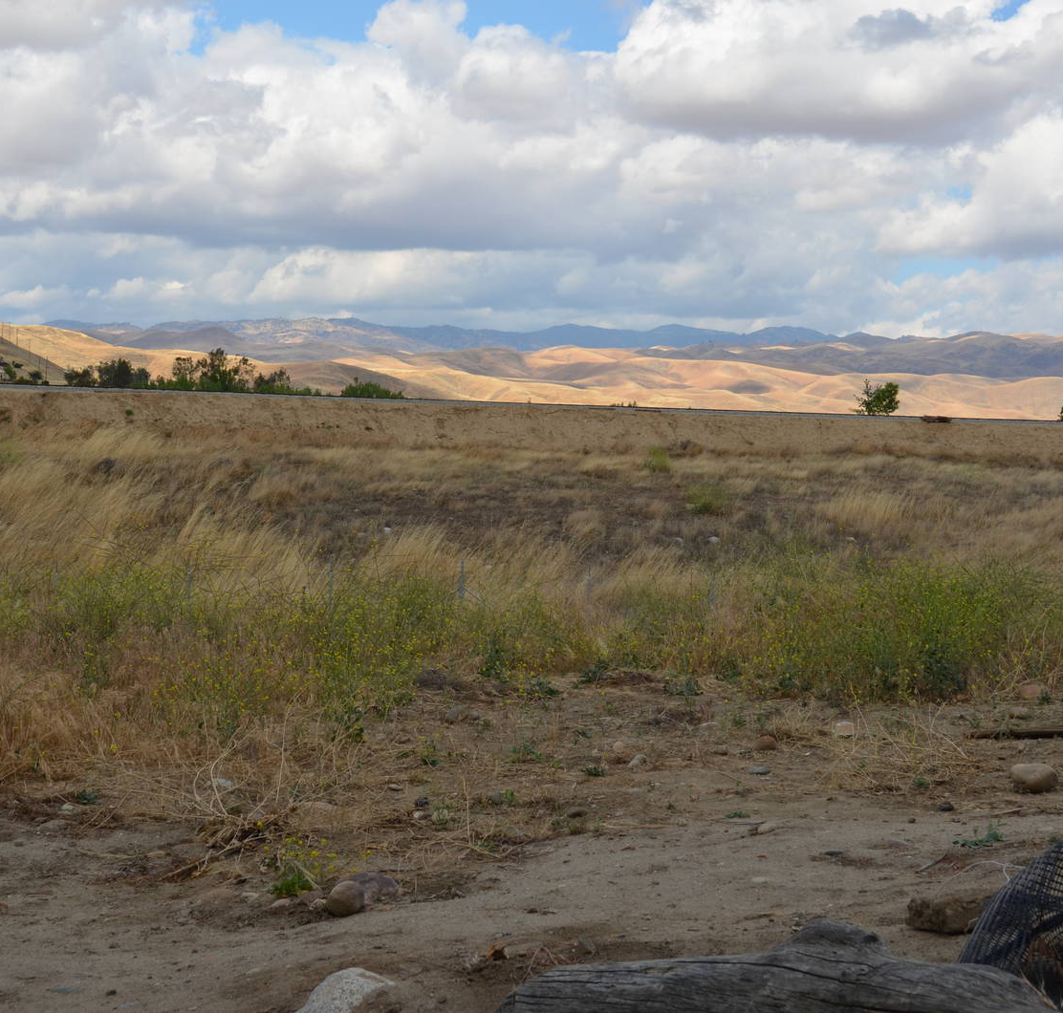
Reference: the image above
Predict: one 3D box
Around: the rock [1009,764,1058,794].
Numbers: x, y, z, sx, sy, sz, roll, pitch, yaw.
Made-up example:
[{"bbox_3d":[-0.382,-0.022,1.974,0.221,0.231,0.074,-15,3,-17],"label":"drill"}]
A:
[{"bbox_3d":[2.156,1.173,7.650,0.205,0.120,0.165,1,3,0],"label":"rock"}]

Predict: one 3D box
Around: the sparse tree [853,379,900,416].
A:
[{"bbox_3d":[31.937,-10.023,165.000,4.300,3.600,3.800,1,3,0],"label":"sparse tree"}]

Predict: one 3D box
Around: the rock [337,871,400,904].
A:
[{"bbox_3d":[-0.534,1.250,5.830,0.205,0.100,0.150,1,3,0],"label":"rock"}]

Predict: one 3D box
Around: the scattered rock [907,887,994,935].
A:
[{"bbox_3d":[1.316,1.272,5.580,0.285,0.125,0.190,1,3,0],"label":"scattered rock"}]

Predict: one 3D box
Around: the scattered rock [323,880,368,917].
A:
[{"bbox_3d":[-0.582,1.230,5.580,0.135,0.115,0.135,1,3,0],"label":"scattered rock"}]

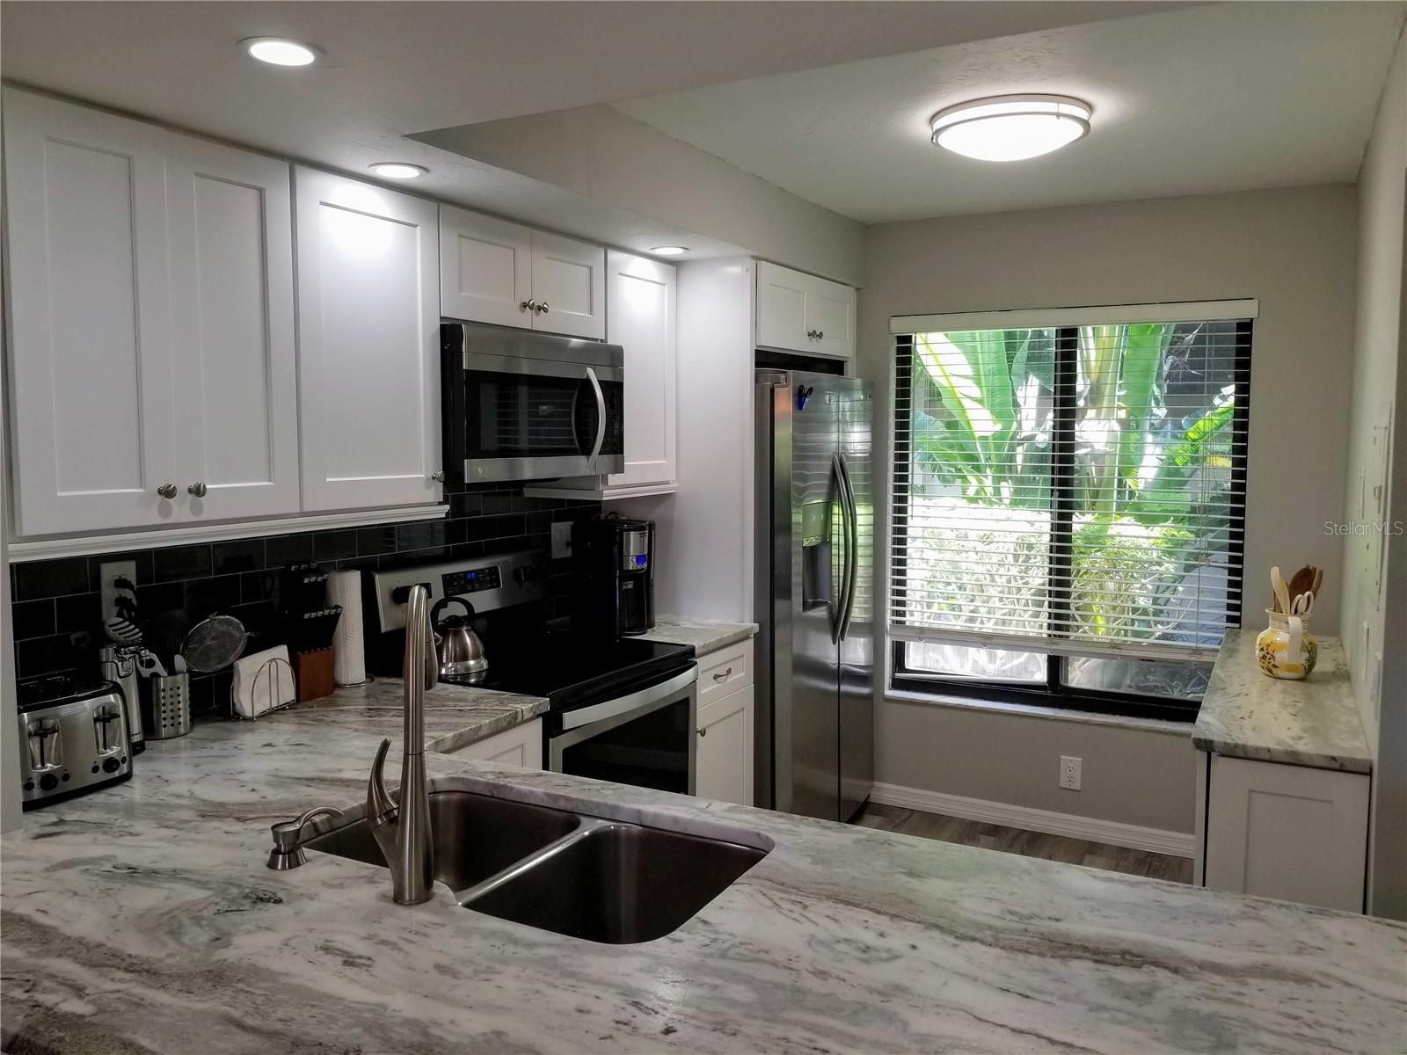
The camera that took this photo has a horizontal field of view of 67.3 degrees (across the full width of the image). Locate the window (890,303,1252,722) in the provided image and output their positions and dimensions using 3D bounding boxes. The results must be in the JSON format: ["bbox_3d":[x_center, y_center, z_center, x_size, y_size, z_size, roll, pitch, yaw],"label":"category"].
[{"bbox_3d":[1.381,-0.043,4.143,1.360,1.600,0.120,3,5,29],"label":"window"}]

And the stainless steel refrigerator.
[{"bbox_3d":[0.202,0.316,4.194,0.782,1.801,0.910,3,6,28],"label":"stainless steel refrigerator"}]

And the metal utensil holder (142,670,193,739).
[{"bbox_3d":[-1.174,0.390,2.317,0.091,0.128,0.091,3,6,28],"label":"metal utensil holder"}]

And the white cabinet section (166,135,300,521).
[{"bbox_3d":[-1.115,-0.408,2.285,0.328,0.765,0.302,3,6,28],"label":"white cabinet section"}]

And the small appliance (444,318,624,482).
[{"bbox_3d":[-0.584,-0.351,3.064,0.424,0.409,0.754,3,6,28],"label":"small appliance"}]

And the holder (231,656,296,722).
[{"bbox_3d":[-1.057,0.375,2.539,0.070,0.128,0.167,1,5,12],"label":"holder"}]

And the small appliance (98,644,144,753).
[{"bbox_3d":[-1.219,0.357,2.186,0.092,0.222,0.085,3,5,29],"label":"small appliance"}]

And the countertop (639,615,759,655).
[{"bbox_3d":[-0.203,0.353,3.601,0.657,0.033,0.427,3,6,28],"label":"countertop"}]

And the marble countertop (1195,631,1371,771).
[{"bbox_3d":[1.675,0.452,3.065,0.352,0.034,1.590,3,5,29],"label":"marble countertop"}]

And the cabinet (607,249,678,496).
[{"bbox_3d":[-0.339,-0.506,3.602,0.337,0.789,0.452,3,6,28],"label":"cabinet"}]

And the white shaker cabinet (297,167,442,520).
[{"bbox_3d":[-0.931,-0.435,2.618,0.325,0.765,0.457,3,5,29],"label":"white shaker cabinet"}]

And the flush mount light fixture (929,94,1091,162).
[{"bbox_3d":[0.826,-1.057,2.848,0.417,0.091,0.417,3,6,28],"label":"flush mount light fixture"}]

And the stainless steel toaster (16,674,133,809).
[{"bbox_3d":[-1.233,0.391,1.982,0.228,0.190,0.214,3,5,29],"label":"stainless steel toaster"}]

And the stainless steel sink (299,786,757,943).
[{"bbox_3d":[-0.279,0.648,1.722,0.736,0.216,0.465,3,6,28],"label":"stainless steel sink"}]

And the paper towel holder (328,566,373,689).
[{"bbox_3d":[-0.944,0.265,2.819,0.125,0.300,0.125,3,5,29],"label":"paper towel holder"}]

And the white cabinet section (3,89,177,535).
[{"bbox_3d":[-1.258,-0.384,2.024,0.328,0.765,0.296,3,6,28],"label":"white cabinet section"}]

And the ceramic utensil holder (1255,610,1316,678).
[{"bbox_3d":[1.700,0.341,3.082,0.163,0.185,0.180,1,5,17],"label":"ceramic utensil holder"}]

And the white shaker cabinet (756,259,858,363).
[{"bbox_3d":[0.139,-0.807,4.130,0.628,0.284,0.961,3,6,28],"label":"white shaker cabinet"}]

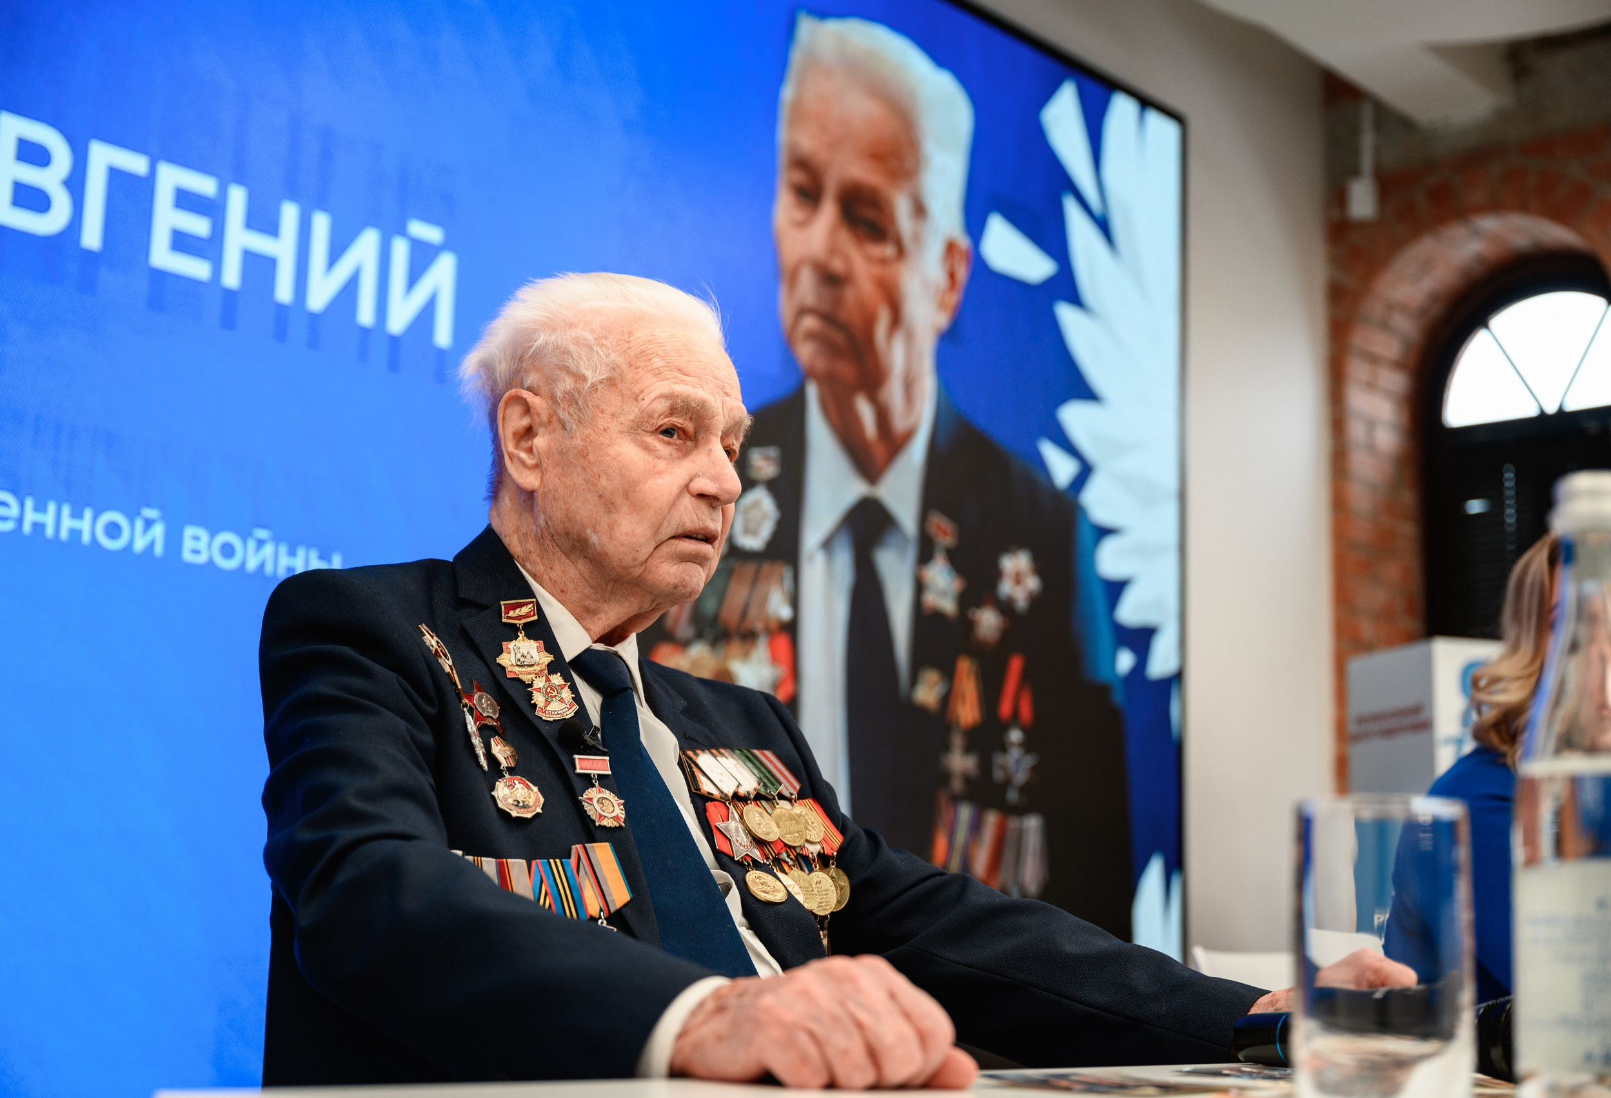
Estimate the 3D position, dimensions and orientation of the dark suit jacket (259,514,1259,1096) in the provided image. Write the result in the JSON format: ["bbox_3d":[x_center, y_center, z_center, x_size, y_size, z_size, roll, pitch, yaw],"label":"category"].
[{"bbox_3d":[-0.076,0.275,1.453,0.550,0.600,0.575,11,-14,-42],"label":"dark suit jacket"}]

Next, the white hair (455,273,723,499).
[{"bbox_3d":[-0.152,-0.118,1.530,0.200,0.160,0.175,-4,-12,31],"label":"white hair"}]

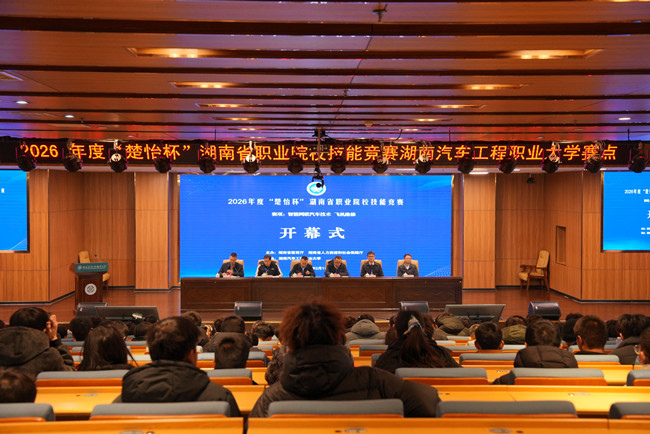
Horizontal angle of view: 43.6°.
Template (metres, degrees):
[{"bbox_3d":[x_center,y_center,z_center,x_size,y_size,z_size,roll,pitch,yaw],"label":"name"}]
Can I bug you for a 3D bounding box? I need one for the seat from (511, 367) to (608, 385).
[{"bbox_3d":[1.101,1.152,4.105,0.500,0.900,0.550,0,2,-2],"label":"seat"}]

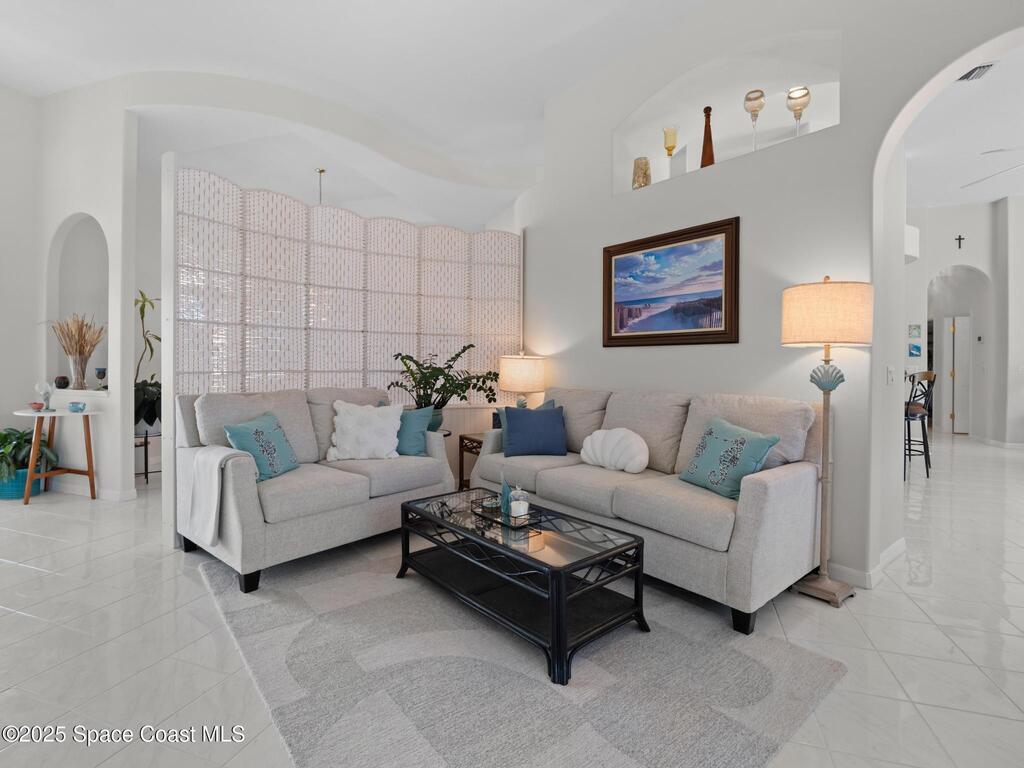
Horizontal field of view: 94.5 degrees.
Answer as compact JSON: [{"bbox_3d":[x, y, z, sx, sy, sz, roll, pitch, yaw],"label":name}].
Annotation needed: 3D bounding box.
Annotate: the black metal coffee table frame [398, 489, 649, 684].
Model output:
[{"bbox_3d":[-0.011,0.875,2.340,0.538,0.418,1.170,-1,2,-40],"label":"black metal coffee table frame"}]

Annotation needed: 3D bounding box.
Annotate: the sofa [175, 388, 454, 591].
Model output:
[{"bbox_3d":[-1.278,0.560,3.302,1.000,0.980,1.500,1,2,40],"label":"sofa"}]

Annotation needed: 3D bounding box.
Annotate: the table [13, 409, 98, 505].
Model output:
[{"bbox_3d":[-3.960,0.620,4.118,0.550,0.755,0.550,-1,2,-44],"label":"table"}]

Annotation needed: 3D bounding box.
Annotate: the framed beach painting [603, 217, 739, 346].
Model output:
[{"bbox_3d":[1.111,-0.680,3.442,0.040,0.804,1.090,-1,2,-40],"label":"framed beach painting"}]

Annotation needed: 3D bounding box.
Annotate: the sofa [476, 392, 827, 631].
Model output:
[{"bbox_3d":[0.703,0.568,3.172,0.932,0.977,2.132,-1,2,-40],"label":"sofa"}]

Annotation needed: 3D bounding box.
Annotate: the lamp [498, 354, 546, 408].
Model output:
[{"bbox_3d":[0.107,0.053,4.423,0.420,0.692,0.420,0,1,0],"label":"lamp"}]

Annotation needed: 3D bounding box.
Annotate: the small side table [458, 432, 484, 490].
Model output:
[{"bbox_3d":[-0.080,0.740,4.173,0.550,0.570,0.550,-1,2,-40],"label":"small side table"}]

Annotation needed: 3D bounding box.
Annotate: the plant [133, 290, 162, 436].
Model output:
[{"bbox_3d":[-3.692,-0.208,4.800,0.500,1.481,0.500,-1,2,-37],"label":"plant"}]

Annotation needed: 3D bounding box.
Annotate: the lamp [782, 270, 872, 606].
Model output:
[{"bbox_3d":[1.590,0.269,2.407,0.400,1.615,0.400,-1,2,-41],"label":"lamp"}]

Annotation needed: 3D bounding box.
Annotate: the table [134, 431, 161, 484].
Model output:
[{"bbox_3d":[-3.800,0.734,4.923,0.500,0.540,0.500,1,2,40],"label":"table"}]

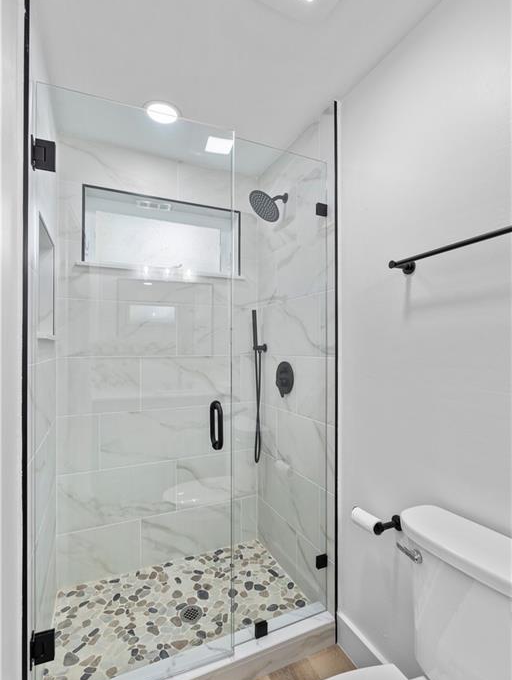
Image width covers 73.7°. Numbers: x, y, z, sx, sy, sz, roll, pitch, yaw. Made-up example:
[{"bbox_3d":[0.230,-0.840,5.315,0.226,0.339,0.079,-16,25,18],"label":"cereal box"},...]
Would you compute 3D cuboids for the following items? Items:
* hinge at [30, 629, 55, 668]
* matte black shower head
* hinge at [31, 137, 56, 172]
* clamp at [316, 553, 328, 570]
[{"bbox_3d":[-0.676,0.971,1.080,0.067,0.093,0.046,0,-1,-25],"label":"hinge"},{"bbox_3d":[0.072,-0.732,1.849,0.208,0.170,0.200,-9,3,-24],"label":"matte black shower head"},{"bbox_3d":[-0.681,-0.587,1.096,0.067,0.093,0.046,0,-1,-25],"label":"hinge"},{"bbox_3d":[0.297,0.987,1.530,0.052,0.051,0.028,0,-1,-25],"label":"clamp"}]

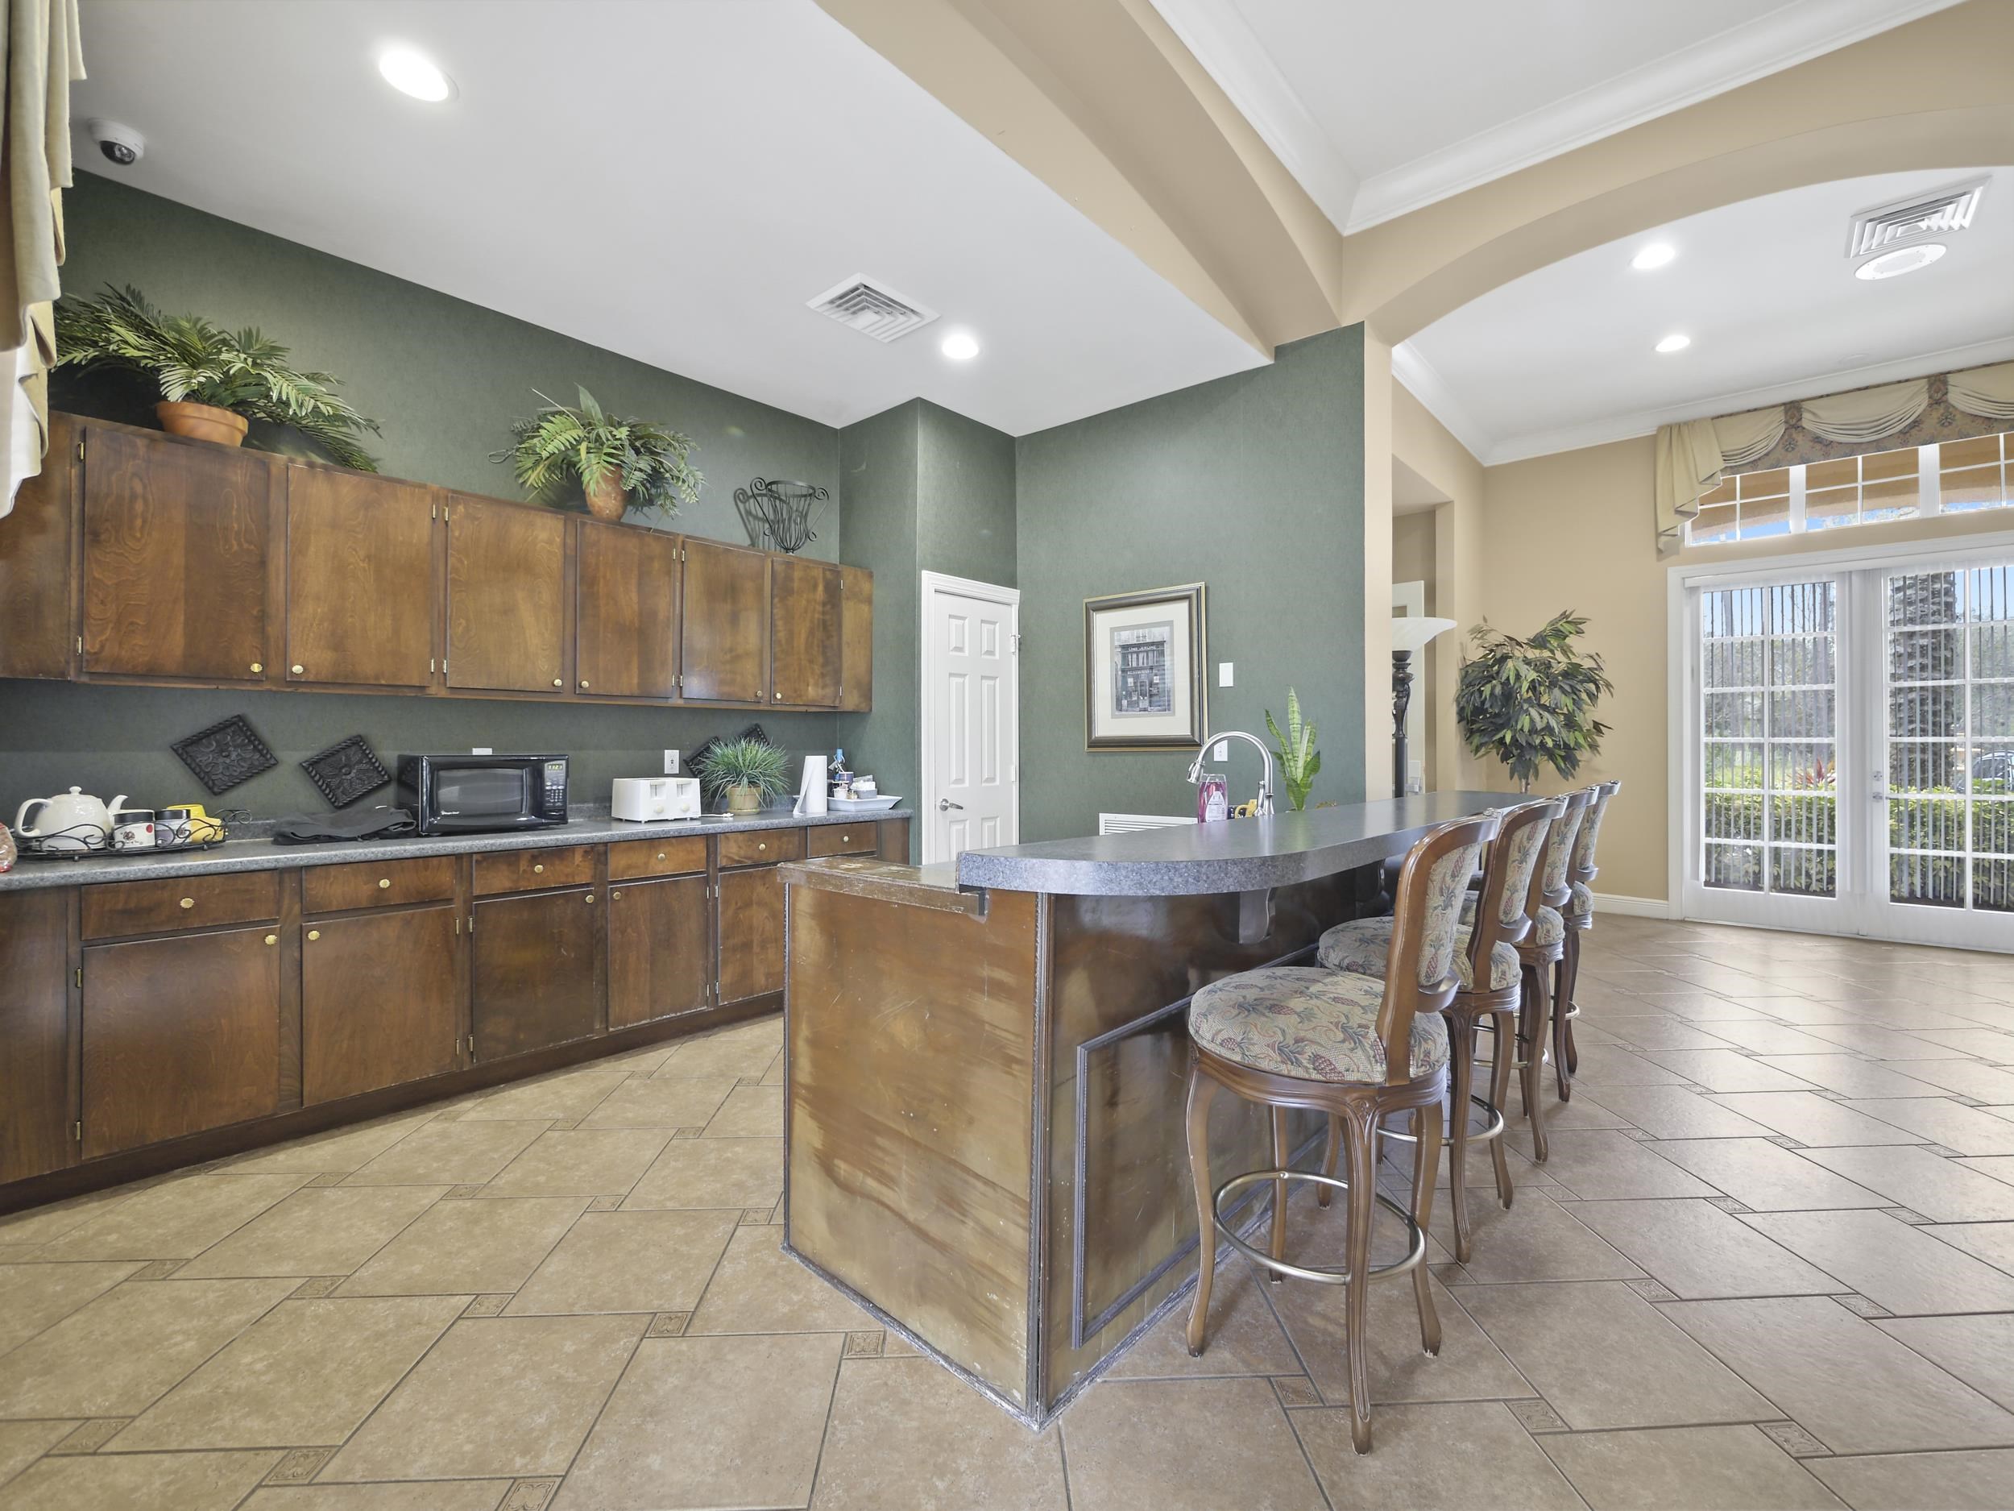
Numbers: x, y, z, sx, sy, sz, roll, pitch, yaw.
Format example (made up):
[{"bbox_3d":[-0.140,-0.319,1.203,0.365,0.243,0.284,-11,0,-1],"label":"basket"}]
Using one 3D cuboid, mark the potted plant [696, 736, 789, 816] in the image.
[{"bbox_3d":[-1.271,0.090,3.906,0.420,0.370,0.440,0,0,43],"label":"potted plant"}]

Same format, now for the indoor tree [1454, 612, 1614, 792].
[{"bbox_3d":[3.710,0.080,5.776,0.950,2.204,0.930,0,0,43],"label":"indoor tree"}]

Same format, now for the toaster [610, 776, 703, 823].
[{"bbox_3d":[-1.612,0.201,3.751,0.295,0.192,0.266,0,0,41],"label":"toaster"}]

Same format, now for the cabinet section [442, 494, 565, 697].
[{"bbox_3d":[-2.035,-0.603,3.252,0.320,0.720,0.405,0,0,44],"label":"cabinet section"}]

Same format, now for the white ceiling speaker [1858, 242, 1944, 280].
[{"bbox_3d":[4.517,-2.478,4.117,0.310,0.040,0.310,0,0,44],"label":"white ceiling speaker"}]

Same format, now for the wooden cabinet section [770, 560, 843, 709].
[{"bbox_3d":[-1.117,-0.608,4.203,0.320,0.720,0.405,0,0,44],"label":"wooden cabinet section"}]

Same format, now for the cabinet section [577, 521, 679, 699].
[{"bbox_3d":[-1.724,-0.605,3.575,0.320,0.720,0.412,0,0,44],"label":"cabinet section"}]

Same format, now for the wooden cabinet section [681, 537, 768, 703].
[{"bbox_3d":[-1.419,-0.606,3.889,0.320,0.720,0.412,0,0,44],"label":"wooden cabinet section"}]

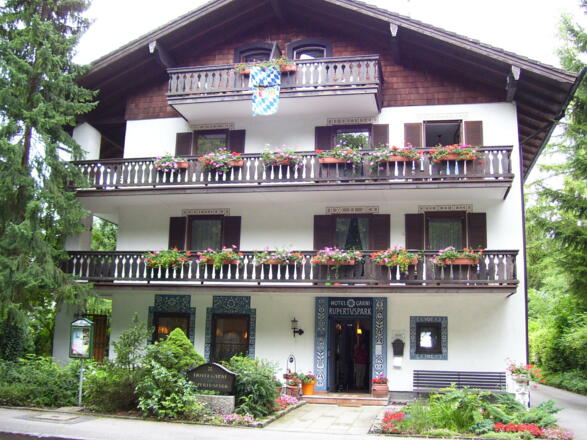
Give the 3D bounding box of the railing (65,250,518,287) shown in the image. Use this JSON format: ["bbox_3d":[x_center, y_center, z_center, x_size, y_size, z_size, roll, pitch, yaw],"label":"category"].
[{"bbox_3d":[-0.534,1.366,17.718,13.135,1.015,0.250,-1,-11,11],"label":"railing"}]

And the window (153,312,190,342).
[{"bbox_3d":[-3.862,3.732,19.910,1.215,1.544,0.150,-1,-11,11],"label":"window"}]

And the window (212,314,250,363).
[{"bbox_3d":[-1.975,3.763,19.518,1.182,1.627,0.150,-1,-11,11],"label":"window"}]

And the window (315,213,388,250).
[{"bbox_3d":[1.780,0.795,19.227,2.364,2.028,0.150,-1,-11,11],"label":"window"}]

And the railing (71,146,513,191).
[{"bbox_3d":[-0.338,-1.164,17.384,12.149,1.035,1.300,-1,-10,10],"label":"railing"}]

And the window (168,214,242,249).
[{"bbox_3d":[-2.648,0.491,18.589,2.204,1.260,0.180,-1,-10,10],"label":"window"}]

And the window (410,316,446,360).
[{"bbox_3d":[3.654,3.183,16.942,0.979,1.131,0.150,-1,-10,10],"label":"window"}]

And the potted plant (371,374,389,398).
[{"bbox_3d":[2.428,4.672,17.660,0.489,0.628,0.450,-1,-11,11],"label":"potted plant"}]

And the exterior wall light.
[{"bbox_3d":[0.120,2.970,17.398,0.326,0.559,0.440,-1,-10,10],"label":"exterior wall light"}]

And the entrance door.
[{"bbox_3d":[1.704,4.023,18.715,1.270,2.144,0.200,-1,-11,11],"label":"entrance door"}]

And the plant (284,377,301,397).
[{"bbox_3d":[-0.027,4.447,16.756,0.434,0.518,0.420,1,-10,0],"label":"plant"}]

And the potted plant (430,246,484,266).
[{"bbox_3d":[4.320,0.971,16.595,1.359,0.519,0.380,-1,-11,11],"label":"potted plant"}]

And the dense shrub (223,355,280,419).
[{"bbox_3d":[-0.986,3.934,15.028,1.335,1.297,1.250,-1,-11,11],"label":"dense shrub"}]

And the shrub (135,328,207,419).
[{"bbox_3d":[-2.786,3.363,14.196,1.594,1.796,1.600,-1,-10,10],"label":"shrub"}]

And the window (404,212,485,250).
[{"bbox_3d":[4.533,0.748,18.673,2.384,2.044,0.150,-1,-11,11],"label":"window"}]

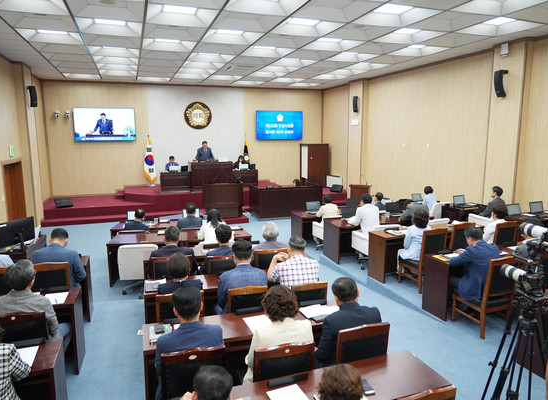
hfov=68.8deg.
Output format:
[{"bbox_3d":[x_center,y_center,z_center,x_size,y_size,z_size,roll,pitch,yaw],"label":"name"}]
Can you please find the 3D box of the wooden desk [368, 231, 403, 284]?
[{"bbox_3d":[2.375,0.850,6.619,1.750,0.730,0.470,-4,10,-24],"label":"wooden desk"}]

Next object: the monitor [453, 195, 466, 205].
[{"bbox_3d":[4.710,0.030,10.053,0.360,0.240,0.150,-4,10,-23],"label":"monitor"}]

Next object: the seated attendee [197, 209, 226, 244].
[{"bbox_3d":[-1.110,0.767,7.134,0.520,1.240,0.750,-3,9,-15],"label":"seated attendee"}]

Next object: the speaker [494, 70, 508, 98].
[{"bbox_3d":[5.069,-2.605,8.932,0.220,0.620,0.170,-16,13,-17],"label":"speaker"}]

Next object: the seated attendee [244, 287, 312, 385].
[{"bbox_3d":[-0.007,1.226,2.985,0.500,1.260,0.720,-3,10,-19],"label":"seated attendee"}]

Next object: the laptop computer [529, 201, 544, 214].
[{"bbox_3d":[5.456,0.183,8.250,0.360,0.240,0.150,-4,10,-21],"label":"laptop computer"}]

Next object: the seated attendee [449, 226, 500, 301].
[{"bbox_3d":[2.491,0.952,5.116,0.580,1.230,0.850,-3,10,-19],"label":"seated attendee"}]

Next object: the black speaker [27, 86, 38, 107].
[{"bbox_3d":[-6.935,-2.993,11.534,0.250,0.600,0.200,13,15,30],"label":"black speaker"}]

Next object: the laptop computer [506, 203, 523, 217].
[{"bbox_3d":[4.919,0.220,8.031,0.360,0.240,0.290,-4,10,-22],"label":"laptop computer"}]

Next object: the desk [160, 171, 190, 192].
[{"bbox_3d":[-3.501,-0.662,14.247,1.020,0.720,0.650,-3,10,-19],"label":"desk"}]

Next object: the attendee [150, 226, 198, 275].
[{"bbox_3d":[-1.260,0.906,5.056,0.520,1.224,0.750,-2,9,-13],"label":"attendee"}]

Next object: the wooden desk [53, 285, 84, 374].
[{"bbox_3d":[-2.568,1.361,3.959,1.200,0.730,0.460,-3,9,-14],"label":"wooden desk"}]

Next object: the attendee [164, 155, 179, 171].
[{"bbox_3d":[-3.697,-0.996,14.629,0.520,1.250,0.700,-3,10,-19],"label":"attendee"}]

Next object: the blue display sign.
[{"bbox_3d":[0.277,-3.257,17.534,2.160,1.230,0.080,-3,10,-19],"label":"blue display sign"}]

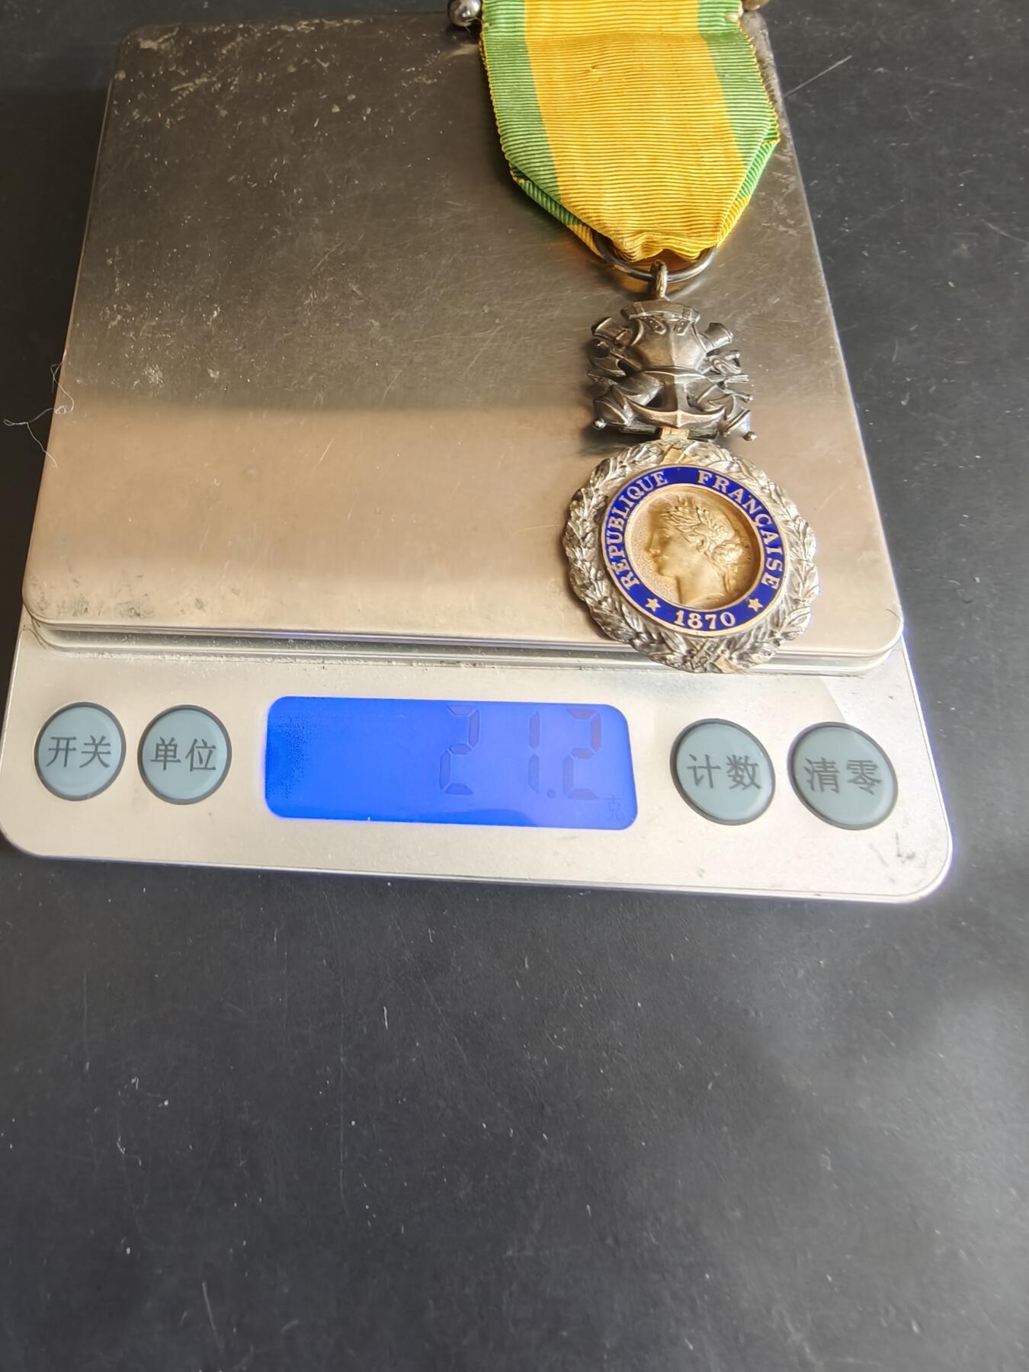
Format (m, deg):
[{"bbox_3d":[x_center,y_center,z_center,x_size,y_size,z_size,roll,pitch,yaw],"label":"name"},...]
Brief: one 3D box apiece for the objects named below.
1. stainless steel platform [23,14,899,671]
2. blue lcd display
[{"bbox_3d":[-0.007,-0.053,0.122,0.099,0.005,0.102,0,69,-1],"label":"stainless steel platform"},{"bbox_3d":[-0.007,0.009,0.103,0.041,0.002,0.014,1,69,-1],"label":"blue lcd display"}]

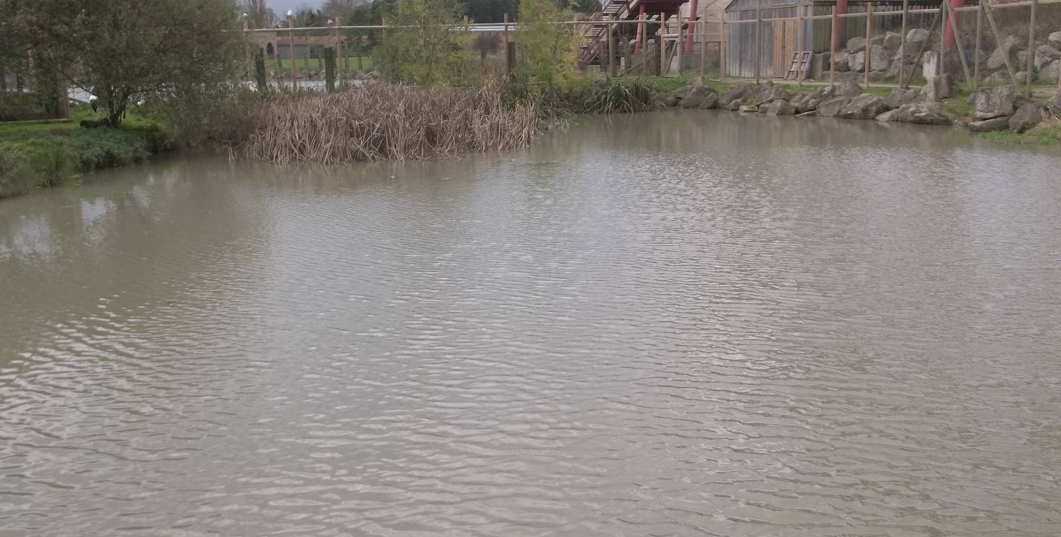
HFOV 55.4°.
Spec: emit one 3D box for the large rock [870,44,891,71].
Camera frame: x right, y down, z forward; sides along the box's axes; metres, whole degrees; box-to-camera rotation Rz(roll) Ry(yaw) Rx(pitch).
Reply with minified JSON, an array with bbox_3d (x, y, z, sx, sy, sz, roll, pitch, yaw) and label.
[{"bbox_3d":[11.586,-6.960,33.500,0.740,0.850,0.650,3,14,19],"label":"large rock"}]

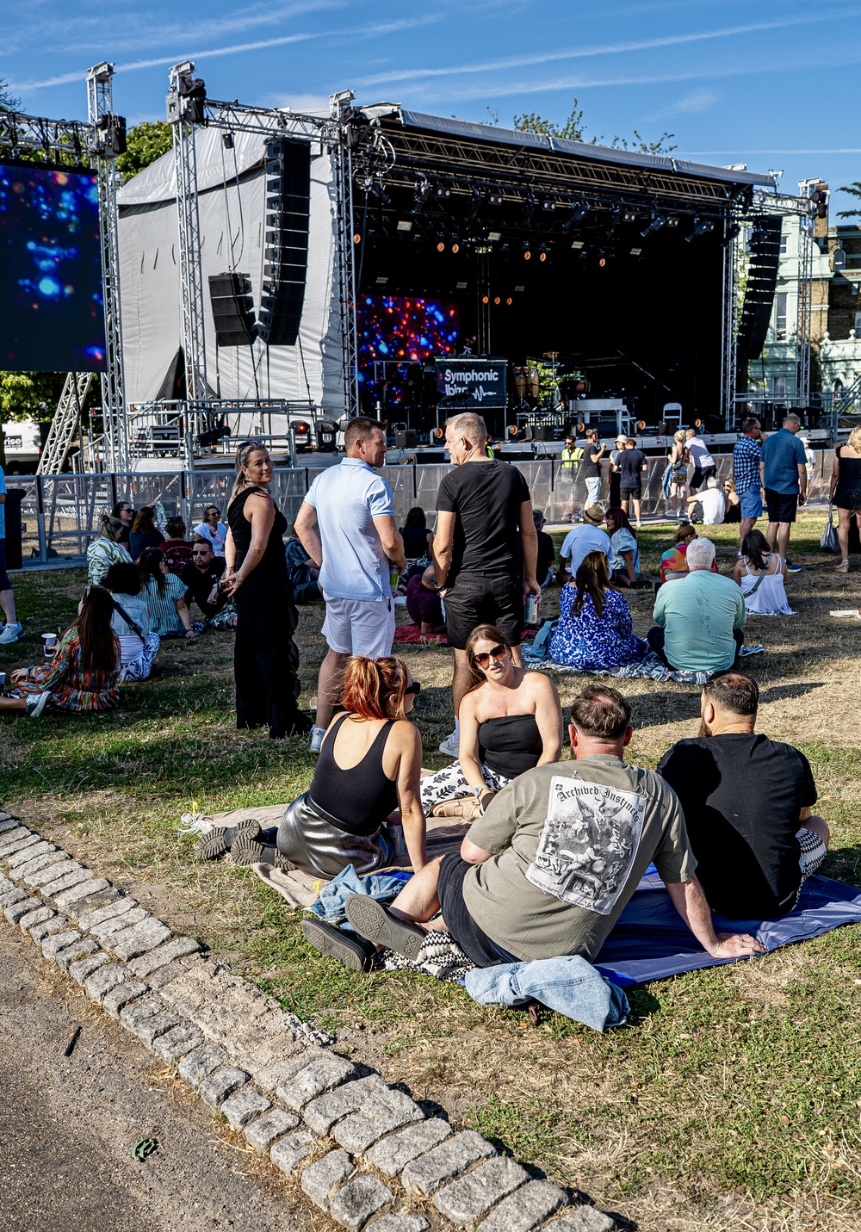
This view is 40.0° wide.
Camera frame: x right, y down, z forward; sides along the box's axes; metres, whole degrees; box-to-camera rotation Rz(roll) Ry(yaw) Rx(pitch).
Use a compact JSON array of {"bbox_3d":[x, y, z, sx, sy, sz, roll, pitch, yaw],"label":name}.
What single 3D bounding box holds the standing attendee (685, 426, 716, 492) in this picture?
[{"bbox_3d":[5.140,-2.670,22.600,0.580,1.700,0.500,4,10,32],"label":"standing attendee"}]

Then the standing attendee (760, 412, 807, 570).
[{"bbox_3d":[4.250,-1.466,14.098,0.540,1.850,0.380,1,9,14],"label":"standing attendee"}]

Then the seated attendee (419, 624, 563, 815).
[{"bbox_3d":[0.287,0.456,5.353,0.760,0.840,0.720,0,9,9],"label":"seated attendee"}]

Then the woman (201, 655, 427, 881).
[{"bbox_3d":[-0.468,0.542,4.822,0.760,0.860,0.740,5,11,35],"label":"woman"}]

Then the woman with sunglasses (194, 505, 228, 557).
[{"bbox_3d":[-2.674,-0.917,14.600,0.520,0.840,0.700,-5,9,-23],"label":"woman with sunglasses"}]

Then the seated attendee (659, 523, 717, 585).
[{"bbox_3d":[2.574,-0.585,11.955,0.600,0.820,0.750,0,9,6],"label":"seated attendee"}]

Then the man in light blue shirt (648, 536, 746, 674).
[{"bbox_3d":[1.900,-0.100,8.450,0.670,0.910,0.750,-1,8,1],"label":"man in light blue shirt"}]

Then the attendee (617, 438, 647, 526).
[{"bbox_3d":[3.835,-2.510,22.400,0.540,1.660,0.420,-4,9,-17],"label":"attendee"}]

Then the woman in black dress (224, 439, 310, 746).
[{"bbox_3d":[-0.935,-0.154,6.650,0.400,1.670,0.440,-5,9,-25],"label":"woman in black dress"}]

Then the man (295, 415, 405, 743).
[{"bbox_3d":[-0.436,-0.183,6.400,0.570,1.780,0.400,3,9,28],"label":"man"}]

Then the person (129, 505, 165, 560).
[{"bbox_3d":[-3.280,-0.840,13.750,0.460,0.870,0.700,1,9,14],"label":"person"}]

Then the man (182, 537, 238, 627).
[{"bbox_3d":[-1.878,-0.280,10.350,0.720,0.800,0.700,-2,8,-6],"label":"man"}]

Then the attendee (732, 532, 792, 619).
[{"bbox_3d":[3.073,-0.406,10.900,0.540,0.800,0.720,0,8,3],"label":"attendee"}]

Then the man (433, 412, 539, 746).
[{"bbox_3d":[0.299,-0.168,6.150,0.530,1.760,0.380,-3,8,-13],"label":"man"}]

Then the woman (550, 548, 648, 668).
[{"bbox_3d":[1.216,-0.081,8.724,0.720,0.850,0.750,-1,9,3],"label":"woman"}]

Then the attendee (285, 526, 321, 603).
[{"bbox_3d":[-1.195,-0.569,12.200,0.750,0.830,0.500,-6,10,-31],"label":"attendee"}]

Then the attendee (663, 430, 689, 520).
[{"bbox_3d":[4.843,-2.802,23.300,0.500,1.700,0.420,-5,9,-27],"label":"attendee"}]

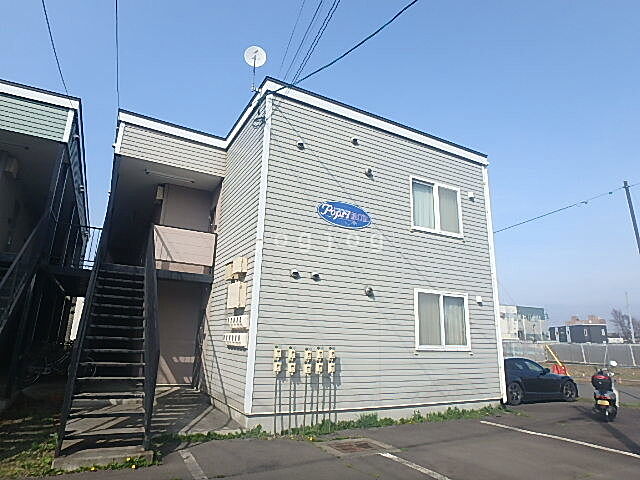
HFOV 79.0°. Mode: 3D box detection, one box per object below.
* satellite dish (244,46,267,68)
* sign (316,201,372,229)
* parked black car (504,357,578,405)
[{"bbox_3d":[-1.353,-3.828,8.144,0.460,0.460,0.280,4,-14,-11],"label":"satellite dish"},{"bbox_3d":[0.547,-0.533,8.270,1.384,0.570,0.050,9,-16,-27],"label":"sign"},{"bbox_3d":[6.553,4.566,12.843,4.430,1.340,1.770,9,-16,-26],"label":"parked black car"}]

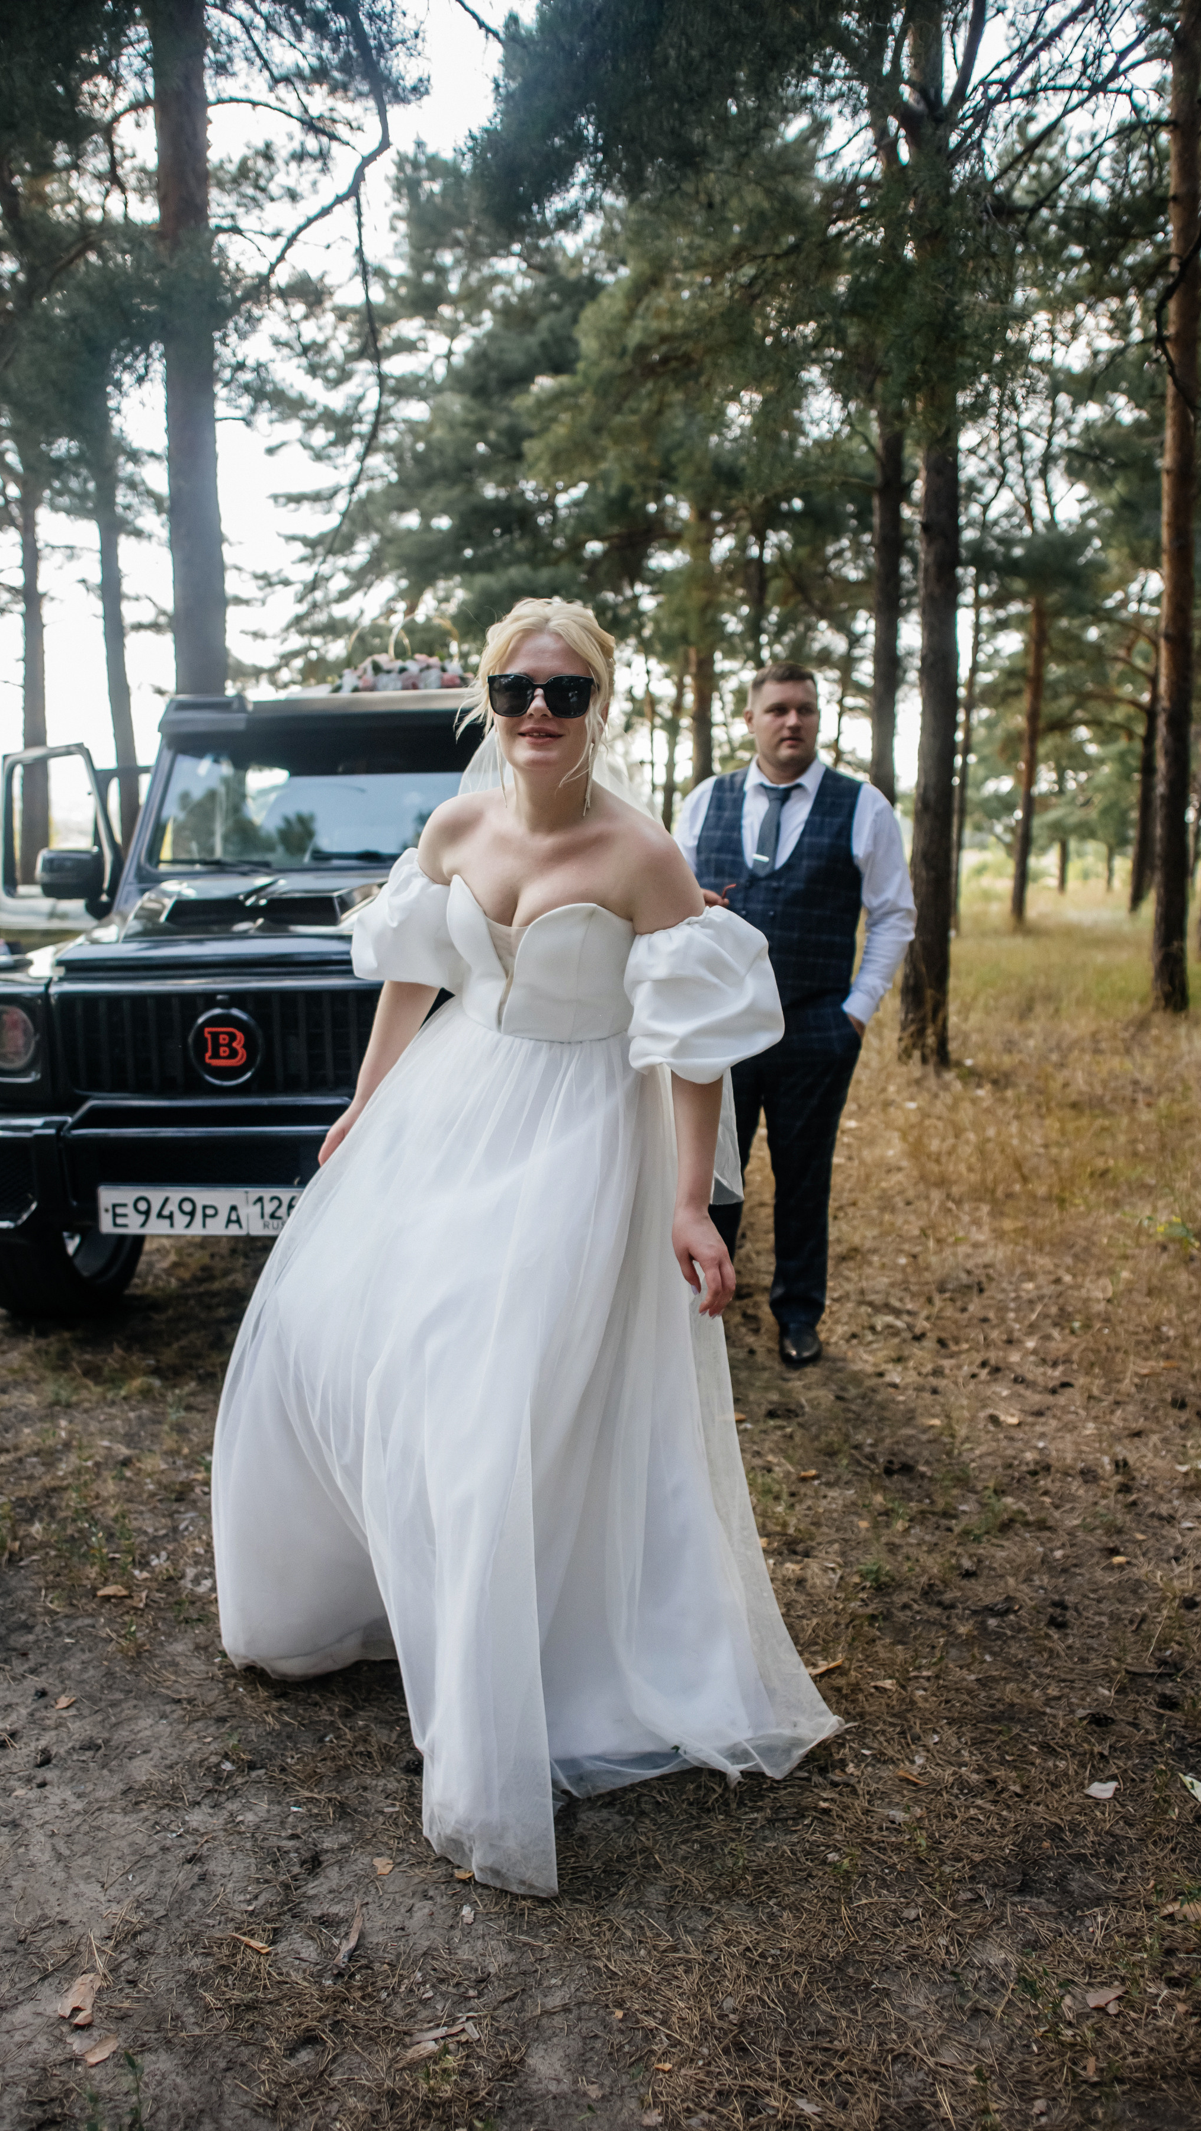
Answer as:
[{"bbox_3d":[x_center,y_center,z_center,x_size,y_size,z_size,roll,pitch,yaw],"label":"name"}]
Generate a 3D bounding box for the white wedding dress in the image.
[{"bbox_3d":[-0.107,0.364,2.264,0.990,1.370,0.880,3,10,15],"label":"white wedding dress"}]

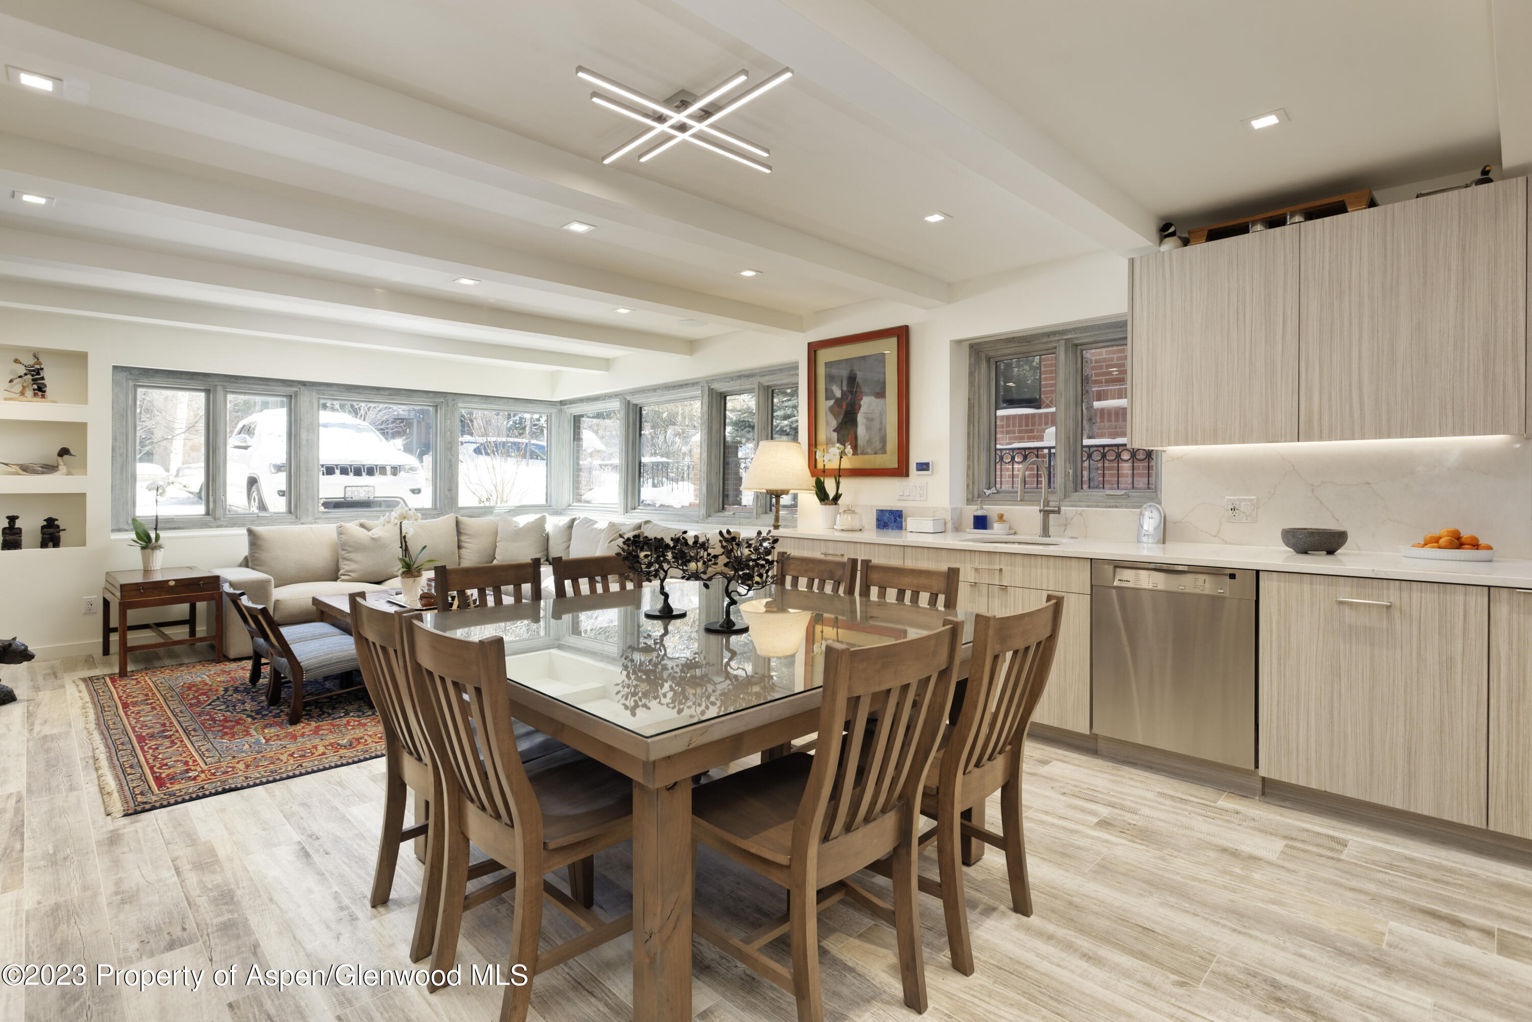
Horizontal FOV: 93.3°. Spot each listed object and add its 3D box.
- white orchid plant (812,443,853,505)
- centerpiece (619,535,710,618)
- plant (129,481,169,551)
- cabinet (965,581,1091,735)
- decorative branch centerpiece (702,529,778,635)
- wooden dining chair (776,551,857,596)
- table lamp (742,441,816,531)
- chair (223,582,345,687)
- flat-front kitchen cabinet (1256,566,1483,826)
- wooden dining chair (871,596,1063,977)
[{"bbox_3d":[0.424,-0.237,4.620,0.170,0.410,0.220,-1,2,-45],"label":"white orchid plant"},{"bbox_3d":[-0.378,0.225,2.570,0.290,0.305,0.240,0,2,0],"label":"centerpiece"},{"bbox_3d":[-4.650,0.063,5.450,0.270,0.570,0.220,-2,3,-40],"label":"plant"},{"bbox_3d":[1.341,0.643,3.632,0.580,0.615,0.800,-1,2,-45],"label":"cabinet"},{"bbox_3d":[-0.082,0.222,2.320,0.250,0.320,0.240,0,2,0],"label":"decorative branch centerpiece"},{"bbox_3d":[0.034,0.642,2.871,0.540,0.900,0.450,-1,2,-45],"label":"wooden dining chair"},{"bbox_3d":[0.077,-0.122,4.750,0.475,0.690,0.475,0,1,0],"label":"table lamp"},{"bbox_3d":[-2.827,0.733,4.263,0.540,0.620,0.480,-1,2,-45],"label":"chair"},{"bbox_3d":[2.262,0.612,2.690,0.600,0.780,0.605,-2,3,-44],"label":"flat-front kitchen cabinet"},{"bbox_3d":[0.490,0.677,2.045,0.450,0.895,0.540,-1,2,-45],"label":"wooden dining chair"}]

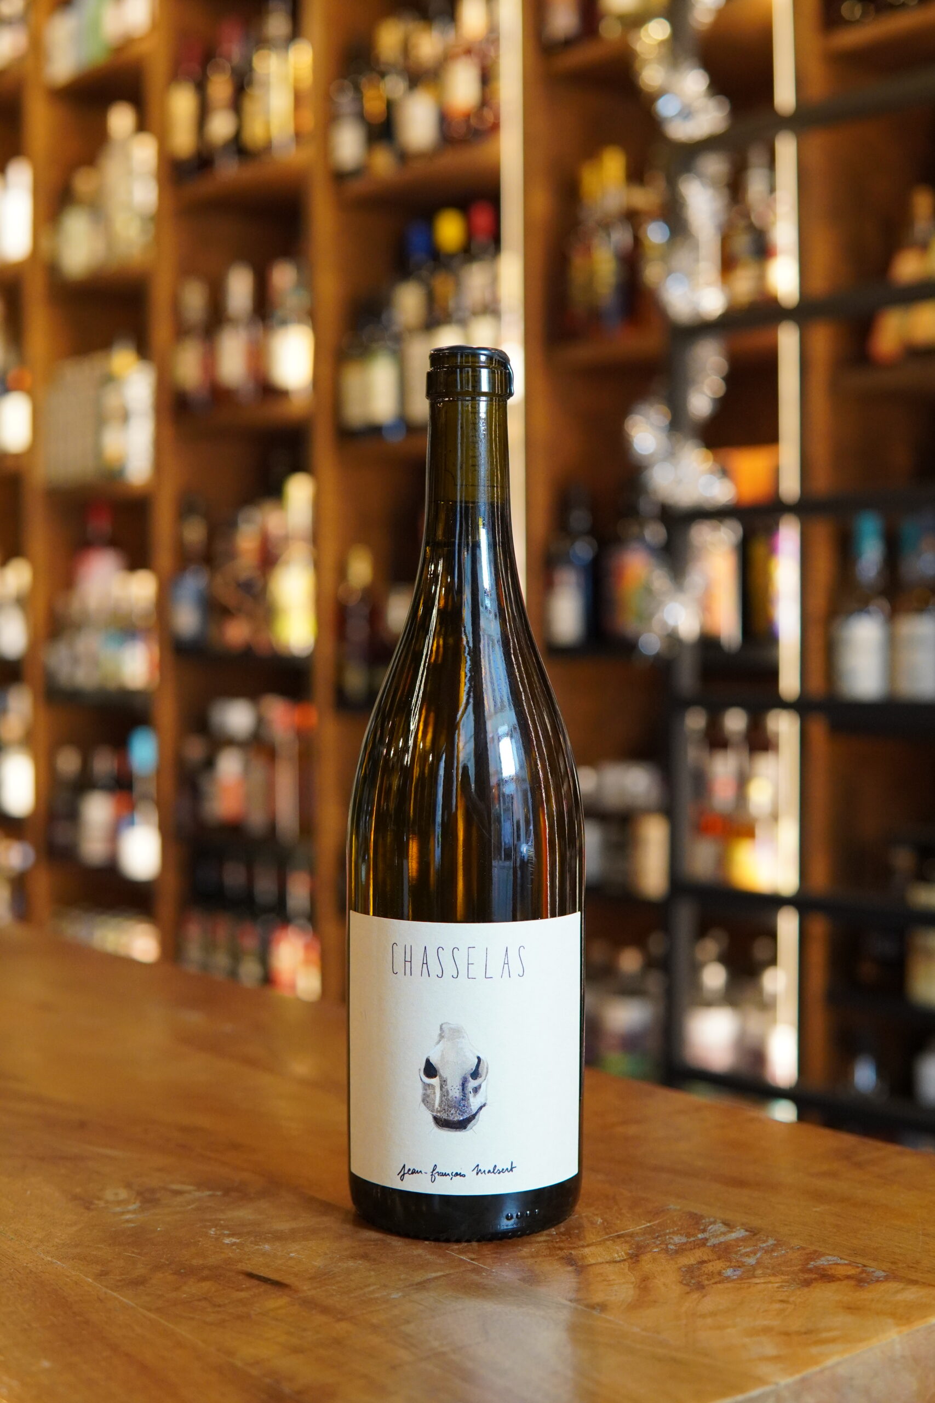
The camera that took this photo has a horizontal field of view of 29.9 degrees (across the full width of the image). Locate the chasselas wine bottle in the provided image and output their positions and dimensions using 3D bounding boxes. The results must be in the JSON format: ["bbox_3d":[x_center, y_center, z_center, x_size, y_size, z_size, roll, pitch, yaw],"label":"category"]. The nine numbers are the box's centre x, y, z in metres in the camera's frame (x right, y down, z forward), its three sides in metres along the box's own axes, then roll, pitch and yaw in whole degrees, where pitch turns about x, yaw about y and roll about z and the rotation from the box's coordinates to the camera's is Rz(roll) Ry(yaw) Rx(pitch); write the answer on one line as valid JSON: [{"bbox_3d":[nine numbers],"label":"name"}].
[{"bbox_3d":[0.000,0.030,0.612,0.082,0.300,0.082,0,0,4],"label":"chasselas wine bottle"}]

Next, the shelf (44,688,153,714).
[{"bbox_3d":[-0.648,-0.006,3.623,0.260,0.035,0.401,-2,2,-42],"label":"shelf"}]

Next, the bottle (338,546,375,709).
[{"bbox_3d":[-0.200,-0.137,3.163,0.074,0.285,0.074,0,0,0],"label":"bottle"}]

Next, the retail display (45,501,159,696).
[{"bbox_3d":[-0.671,-0.201,3.634,0.210,0.355,0.400,-2,2,-42],"label":"retail display"}]

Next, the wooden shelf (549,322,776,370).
[{"bbox_3d":[0.354,-0.496,2.505,0.260,0.035,0.416,-2,2,-42],"label":"wooden shelf"}]

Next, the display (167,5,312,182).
[{"bbox_3d":[-0.343,-1.107,3.244,0.210,0.275,0.421,-2,2,-42],"label":"display"}]

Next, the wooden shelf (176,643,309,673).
[{"bbox_3d":[-0.315,-0.081,3.254,0.260,0.035,0.421,-2,2,-42],"label":"wooden shelf"}]

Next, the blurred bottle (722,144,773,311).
[{"bbox_3d":[0.395,-0.663,2.468,0.072,0.255,0.072,0,0,0],"label":"blurred bottle"}]

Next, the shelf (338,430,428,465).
[{"bbox_3d":[0.008,-0.409,2.853,0.230,0.030,0.410,-1,1,-44],"label":"shelf"}]

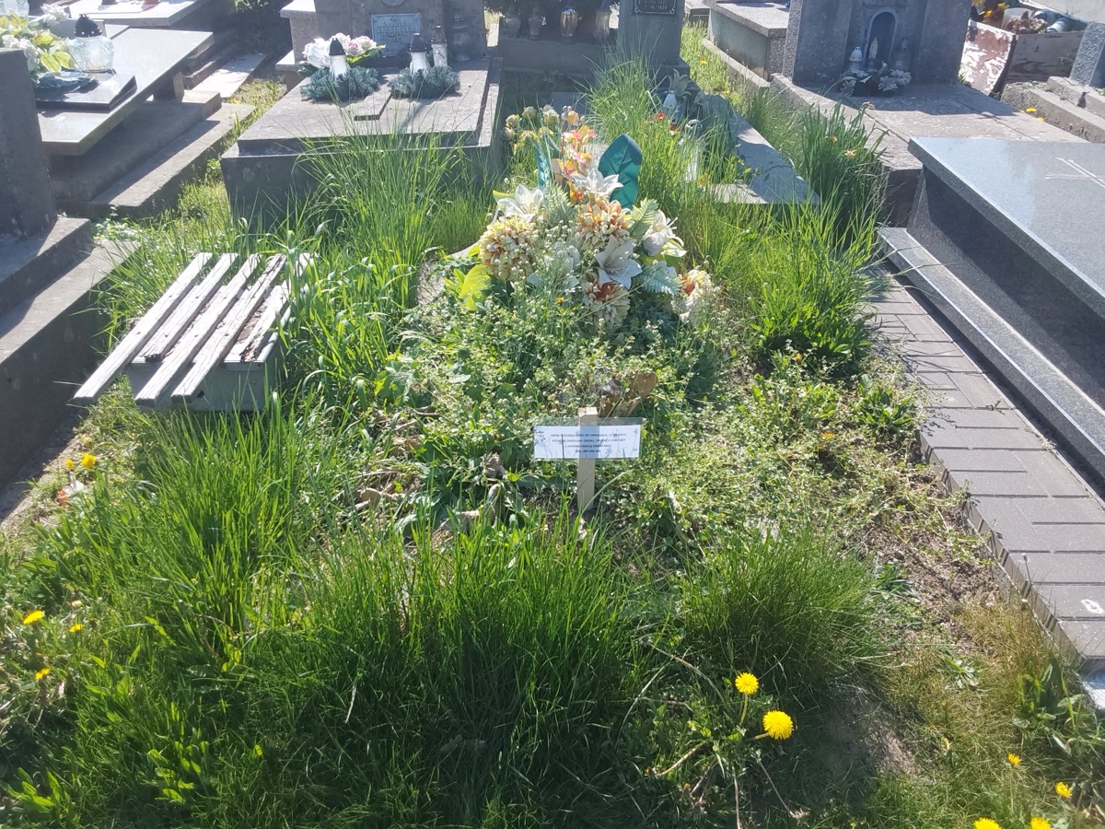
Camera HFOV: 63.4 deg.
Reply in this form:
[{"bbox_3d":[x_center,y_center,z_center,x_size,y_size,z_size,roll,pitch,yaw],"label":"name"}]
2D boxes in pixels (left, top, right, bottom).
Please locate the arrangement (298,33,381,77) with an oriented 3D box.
[{"bbox_3d":[-1.101,-1.868,4.655,0.430,0.210,0.250,0,31,-2],"label":"arrangement"}]

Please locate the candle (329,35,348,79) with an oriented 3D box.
[{"bbox_3d":[-1.074,-1.763,4.454,0.100,0.225,0.100,0,31,-2],"label":"candle"}]

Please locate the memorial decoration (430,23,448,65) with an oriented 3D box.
[{"bbox_3d":[-0.605,-1.967,4.790,0.088,0.215,0.088,0,31,-2],"label":"memorial decoration"}]

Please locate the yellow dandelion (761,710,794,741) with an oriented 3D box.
[{"bbox_3d":[0.363,0.501,1.441,0.045,0.030,0.045,0,31,-2],"label":"yellow dandelion"}]

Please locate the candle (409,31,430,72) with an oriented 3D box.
[{"bbox_3d":[-0.670,-1.779,4.452,0.103,0.240,0.103,0,31,-2],"label":"candle"}]

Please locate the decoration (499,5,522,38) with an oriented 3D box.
[{"bbox_3d":[-0.287,-2.705,6.127,0.145,0.235,0.145,0,31,-2],"label":"decoration"}]

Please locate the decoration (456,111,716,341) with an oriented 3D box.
[{"bbox_3d":[0.106,-0.653,2.996,0.790,0.540,0.520,0,31,-2],"label":"decoration"}]

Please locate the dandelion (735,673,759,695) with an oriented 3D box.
[{"bbox_3d":[0.324,0.449,1.488,0.037,0.026,0.037,0,31,-2],"label":"dandelion"}]

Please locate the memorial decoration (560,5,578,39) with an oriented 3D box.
[{"bbox_3d":[0.117,-2.715,6.134,0.125,0.250,0.125,0,31,-2],"label":"memorial decoration"}]

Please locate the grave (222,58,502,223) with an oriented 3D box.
[{"bbox_3d":[-0.823,-1.478,4.537,1.080,0.350,2.060,0,31,-2],"label":"grave"}]

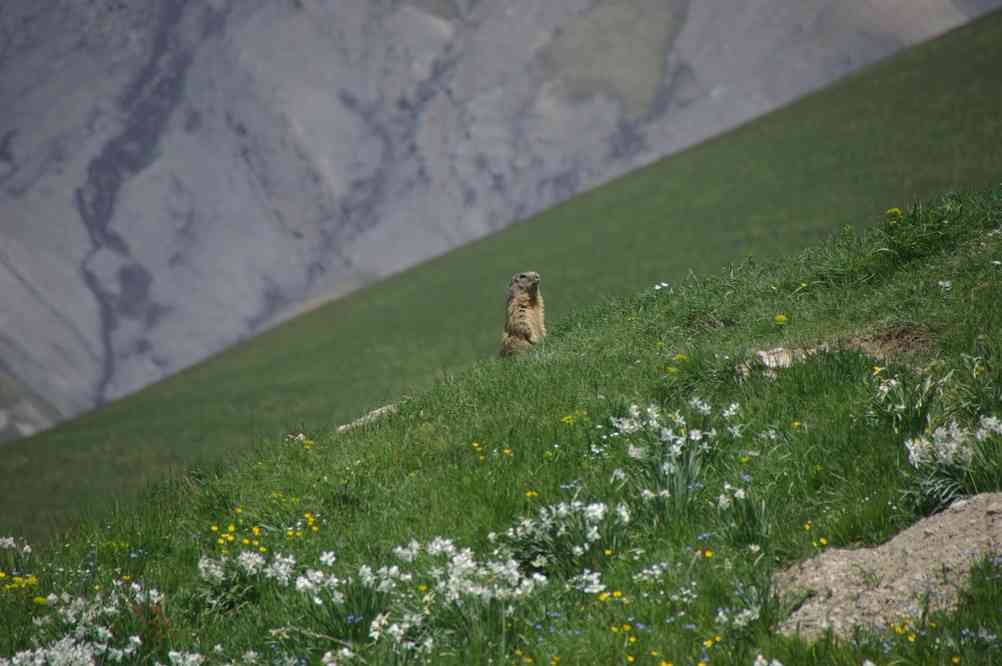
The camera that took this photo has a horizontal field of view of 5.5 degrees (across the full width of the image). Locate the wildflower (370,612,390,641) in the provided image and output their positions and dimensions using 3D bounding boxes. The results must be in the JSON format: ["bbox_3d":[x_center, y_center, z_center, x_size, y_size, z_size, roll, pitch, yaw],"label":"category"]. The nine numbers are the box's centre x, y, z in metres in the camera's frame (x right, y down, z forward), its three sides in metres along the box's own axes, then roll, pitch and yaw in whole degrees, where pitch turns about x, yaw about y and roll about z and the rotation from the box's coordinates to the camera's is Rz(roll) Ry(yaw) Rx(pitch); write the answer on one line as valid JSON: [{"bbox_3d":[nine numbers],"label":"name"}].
[{"bbox_3d":[-0.466,1.134,40.300,0.073,0.101,0.077,0,-4,0],"label":"wildflower"}]

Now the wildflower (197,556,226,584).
[{"bbox_3d":[-1.149,0.943,41.400,0.113,0.103,0.095,0,-4,0],"label":"wildflower"}]

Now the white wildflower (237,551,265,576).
[{"bbox_3d":[-0.995,0.915,41.400,0.106,0.096,0.089,0,-4,0],"label":"white wildflower"}]

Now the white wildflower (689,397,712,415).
[{"bbox_3d":[0.798,0.290,41.700,0.091,0.067,0.077,0,-4,0],"label":"white wildflower"}]

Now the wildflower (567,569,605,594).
[{"bbox_3d":[0.325,0.956,40.100,0.139,0.093,0.117,0,-4,0],"label":"wildflower"}]

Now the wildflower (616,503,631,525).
[{"bbox_3d":[0.478,0.705,40.700,0.052,0.080,0.055,0,-4,0],"label":"wildflower"}]

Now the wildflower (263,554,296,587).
[{"bbox_3d":[-0.877,0.941,41.300,0.128,0.118,0.108,0,-4,0],"label":"wildflower"}]

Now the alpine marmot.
[{"bbox_3d":[0.086,-0.057,44.000,0.210,0.413,0.180,-3,-5,40],"label":"alpine marmot"}]

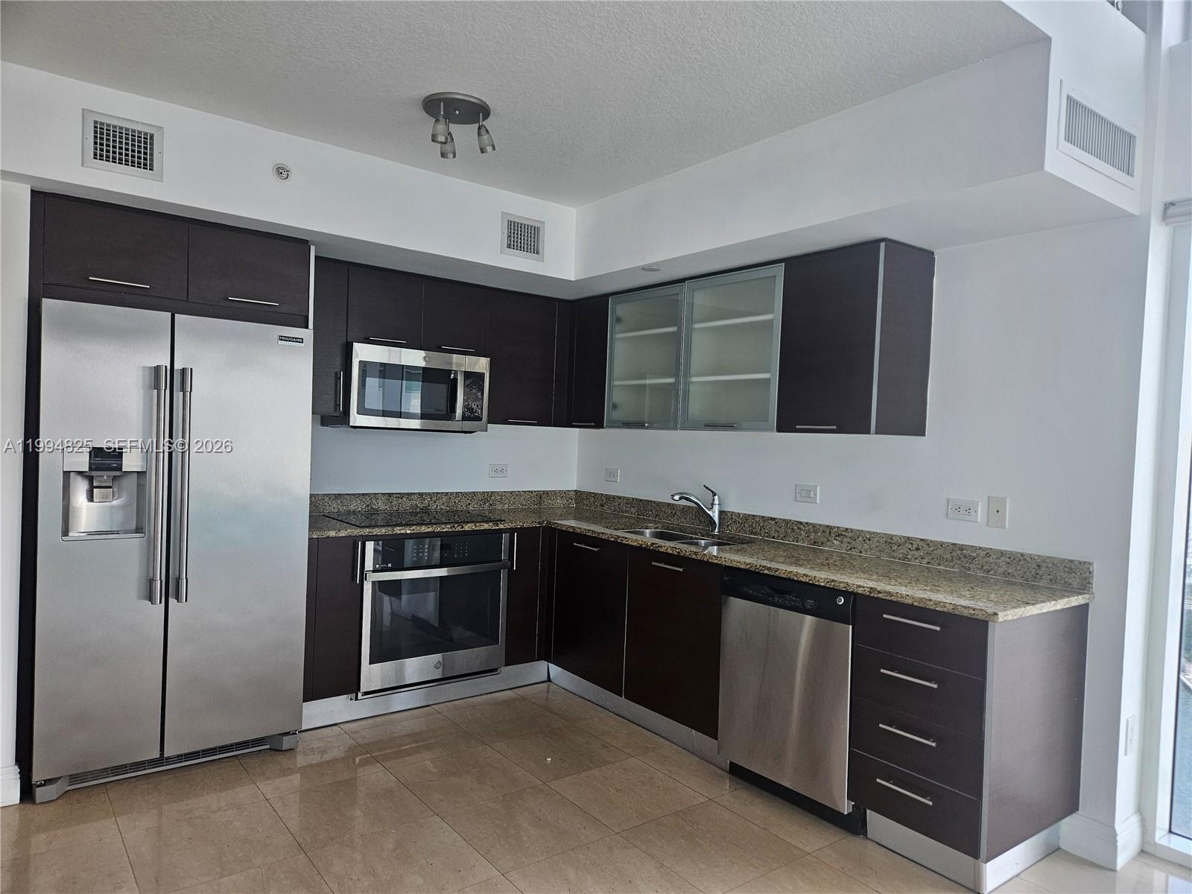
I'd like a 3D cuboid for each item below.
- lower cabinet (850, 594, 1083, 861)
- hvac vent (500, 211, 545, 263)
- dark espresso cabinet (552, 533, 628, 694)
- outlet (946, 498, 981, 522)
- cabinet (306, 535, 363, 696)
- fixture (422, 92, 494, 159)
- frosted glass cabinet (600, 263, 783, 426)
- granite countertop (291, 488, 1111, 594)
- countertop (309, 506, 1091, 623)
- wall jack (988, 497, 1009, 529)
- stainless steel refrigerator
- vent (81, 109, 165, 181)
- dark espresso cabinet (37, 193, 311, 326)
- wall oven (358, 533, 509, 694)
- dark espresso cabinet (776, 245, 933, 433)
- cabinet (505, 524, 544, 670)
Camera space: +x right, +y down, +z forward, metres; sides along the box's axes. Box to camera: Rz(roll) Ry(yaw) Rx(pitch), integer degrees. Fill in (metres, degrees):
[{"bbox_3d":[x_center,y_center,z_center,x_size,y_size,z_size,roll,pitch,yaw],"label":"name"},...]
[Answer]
[{"bbox_3d":[1.266,0.863,2.692,0.630,0.707,0.475,1,1,-37],"label":"lower cabinet"},{"bbox_3d":[-0.348,-1.003,3.795,0.240,0.195,0.020,2,1,-37],"label":"hvac vent"},{"bbox_3d":[0.210,0.801,4.087,0.620,0.707,0.610,1,1,-37],"label":"dark espresso cabinet"},{"bbox_3d":[1.409,0.243,3.039,0.008,0.081,0.129,1,1,-37],"label":"outlet"},{"bbox_3d":[-1.359,0.740,3.762,0.258,0.708,0.634,2,1,-37],"label":"cabinet"},{"bbox_3d":[-0.492,-1.122,2.800,0.242,0.160,0.242,2,1,0],"label":"fixture"},{"bbox_3d":[0.553,-0.436,3.915,0.332,0.716,1.194,2,1,-37],"label":"frosted glass cabinet"},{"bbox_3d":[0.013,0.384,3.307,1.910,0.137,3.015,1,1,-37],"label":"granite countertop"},{"bbox_3d":[0.011,0.433,3.299,1.899,0.028,3.015,2,1,-37],"label":"countertop"},{"bbox_3d":[1.482,0.242,2.922,0.008,0.112,0.073,2,1,-37],"label":"wall jack"},{"bbox_3d":[-1.781,0.371,3.302,0.919,1.767,0.808,1,1,-37],"label":"stainless steel refrigerator"},{"bbox_3d":[-1.652,-1.053,2.773,0.246,0.195,0.015,1,1,-37],"label":"vent"},{"bbox_3d":[-1.792,-0.709,3.345,0.949,0.365,0.679,2,1,-37],"label":"dark espresso cabinet"},{"bbox_3d":[-0.922,0.770,4.028,0.748,0.692,0.630,1,1,-37],"label":"wall oven"},{"bbox_3d":[1.055,-0.418,3.251,0.345,0.739,0.471,1,1,-37],"label":"dark espresso cabinet"},{"bbox_3d":[-0.562,0.762,4.361,0.202,0.708,0.634,2,1,-37],"label":"cabinet"}]

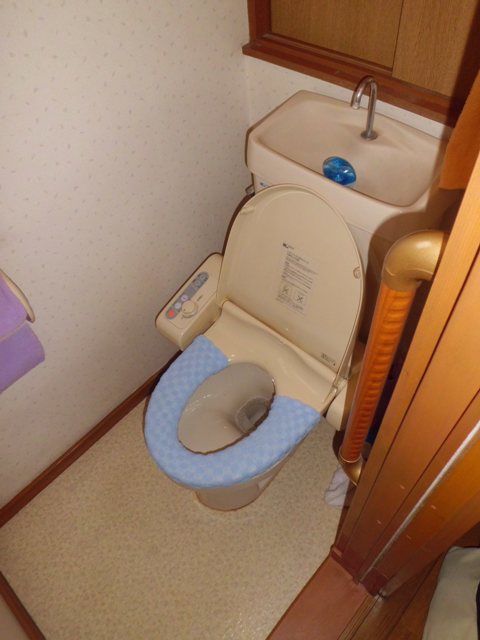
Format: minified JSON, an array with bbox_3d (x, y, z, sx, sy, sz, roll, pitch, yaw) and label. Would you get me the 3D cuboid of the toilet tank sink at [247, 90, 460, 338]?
[{"bbox_3d":[0.246,-0.211,1.142,0.432,0.448,0.229,35,64,27],"label":"toilet tank sink"}]

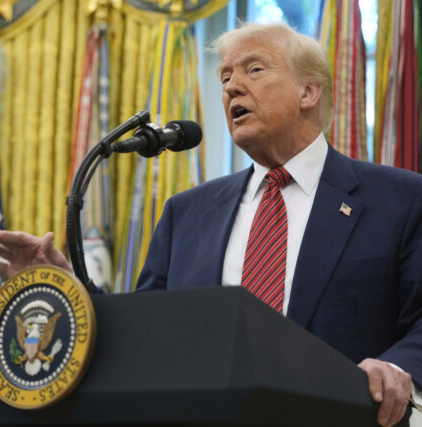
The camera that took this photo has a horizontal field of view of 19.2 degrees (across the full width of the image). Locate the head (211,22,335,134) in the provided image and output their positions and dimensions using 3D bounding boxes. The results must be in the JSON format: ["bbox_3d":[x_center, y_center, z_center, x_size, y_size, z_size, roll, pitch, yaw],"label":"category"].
[{"bbox_3d":[0.116,-0.243,2.330,0.185,0.250,0.235,-10,-14,39],"label":"head"}]

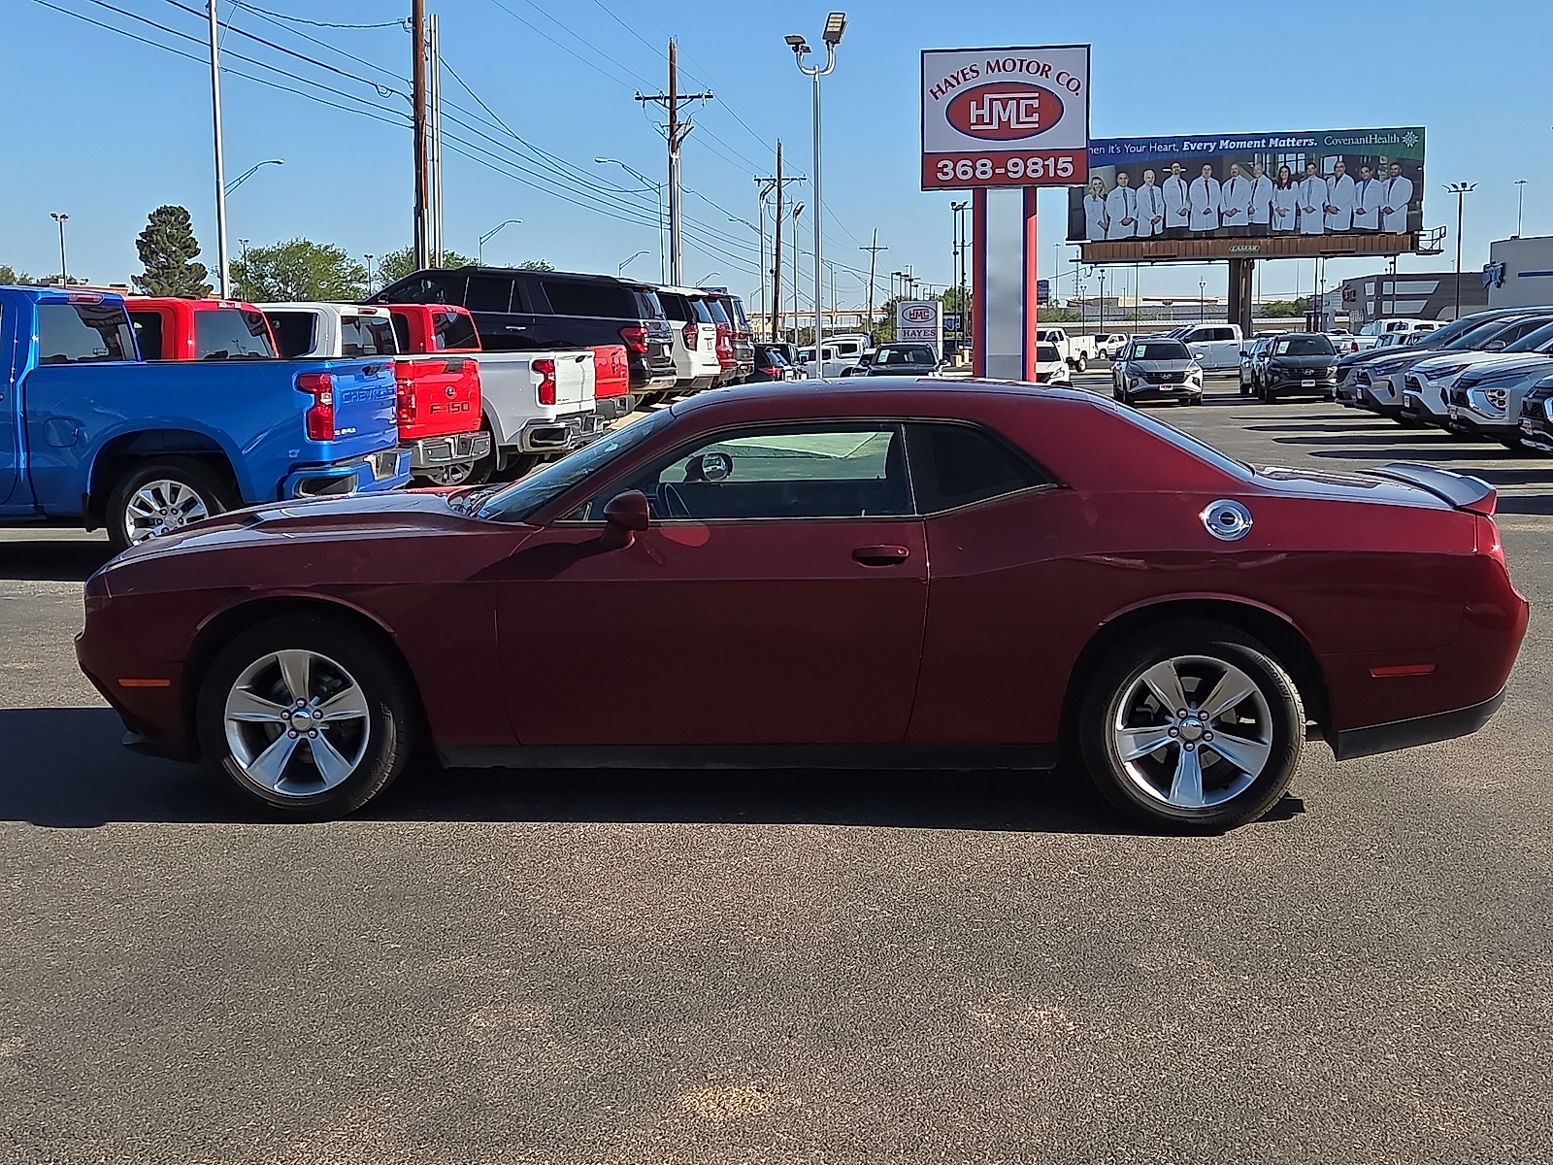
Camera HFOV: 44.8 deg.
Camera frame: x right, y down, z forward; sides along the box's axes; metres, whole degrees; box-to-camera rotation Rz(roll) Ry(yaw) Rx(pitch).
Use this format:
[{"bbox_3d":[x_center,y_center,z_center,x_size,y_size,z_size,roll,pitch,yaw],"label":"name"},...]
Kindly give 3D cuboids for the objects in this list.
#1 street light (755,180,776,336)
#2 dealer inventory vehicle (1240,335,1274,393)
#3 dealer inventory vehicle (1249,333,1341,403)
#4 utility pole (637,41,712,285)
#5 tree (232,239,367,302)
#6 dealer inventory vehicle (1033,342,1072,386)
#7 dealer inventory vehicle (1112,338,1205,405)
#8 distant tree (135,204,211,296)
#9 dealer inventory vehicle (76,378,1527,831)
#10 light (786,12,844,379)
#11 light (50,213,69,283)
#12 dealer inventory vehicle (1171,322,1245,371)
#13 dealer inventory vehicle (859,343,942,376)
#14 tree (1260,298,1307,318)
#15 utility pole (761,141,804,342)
[{"bbox_3d":[-0.407,-12.561,78.479,0.680,8.200,0.400,0,7,8],"label":"street light"},{"bbox_3d":[14.106,-6.144,53.704,1.850,1.600,4.500,1,8,13],"label":"dealer inventory vehicle"},{"bbox_3d":[13.138,-5.477,47.862,1.870,1.670,4.630,0,7,9],"label":"dealer inventory vehicle"},{"bbox_3d":[-3.242,-11.731,61.002,2.450,11.300,0.400,0,7,7],"label":"utility pole"},{"bbox_3d":[-31.584,-18.262,125.571,8.900,9.200,8.300,-2,7,-14],"label":"tree"},{"bbox_3d":[7.004,-5.680,51.105,1.860,1.690,4.600,0,7,7],"label":"dealer inventory vehicle"},{"bbox_3d":[9.499,-5.247,46.906,1.870,1.650,4.600,0,7,6],"label":"dealer inventory vehicle"},{"bbox_3d":[-36.181,-17.418,113.657,4.800,10.600,4.700,-3,7,-17],"label":"distant tree"},{"bbox_3d":[0.022,-0.021,7.000,5.020,1.450,1.930,0,7,5],"label":"dealer inventory vehicle"},{"bbox_3d":[0.731,-6.582,34.486,1.050,7.500,0.700,-1,7,-6],"label":"light"},{"bbox_3d":[-34.979,-14.063,92.512,0.950,7.900,0.500,-1,7,-6],"label":"light"},{"bbox_3d":[16.953,-9.027,73.126,5.900,1.950,2.050,0,7,6],"label":"dealer inventory vehicle"},{"bbox_3d":[3.176,-5.023,46.105,1.850,1.630,4.500,0,7,6],"label":"dealer inventory vehicle"},{"bbox_3d":[67.328,-34.031,250.466,6.400,7.500,6.000,1,7,15],"label":"tree"},{"bbox_3d":[0.005,-15.402,90.202,2.450,11.300,0.400,2,7,7],"label":"utility pole"}]

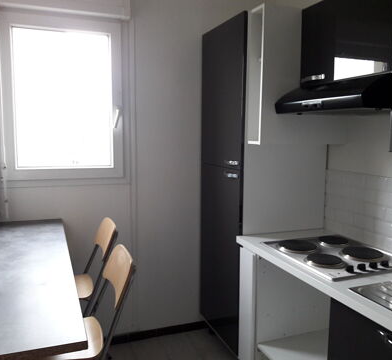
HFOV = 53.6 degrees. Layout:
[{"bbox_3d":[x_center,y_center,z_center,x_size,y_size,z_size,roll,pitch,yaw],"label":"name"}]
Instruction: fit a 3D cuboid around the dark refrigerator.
[{"bbox_3d":[0.427,0.081,2.646,0.590,2.125,0.615,-2,8,-21],"label":"dark refrigerator"}]

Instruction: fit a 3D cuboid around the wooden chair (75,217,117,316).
[{"bbox_3d":[-0.690,0.740,2.234,0.480,0.970,0.420,-2,7,-21],"label":"wooden chair"}]

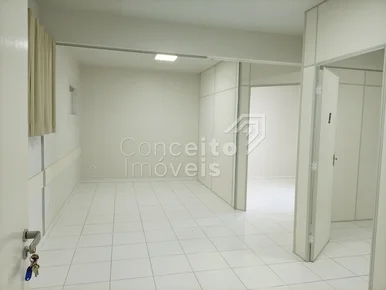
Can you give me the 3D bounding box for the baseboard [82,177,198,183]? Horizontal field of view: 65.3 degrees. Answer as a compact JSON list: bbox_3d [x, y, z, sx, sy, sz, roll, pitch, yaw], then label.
[{"bbox_3d":[-1.290,0.868,7.528,2.871,0.086,0.020,0,4,-14],"label":"baseboard"}]

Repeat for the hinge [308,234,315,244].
[{"bbox_3d":[1.294,1.031,3.290,0.062,0.095,0.022,2,5,13],"label":"hinge"}]

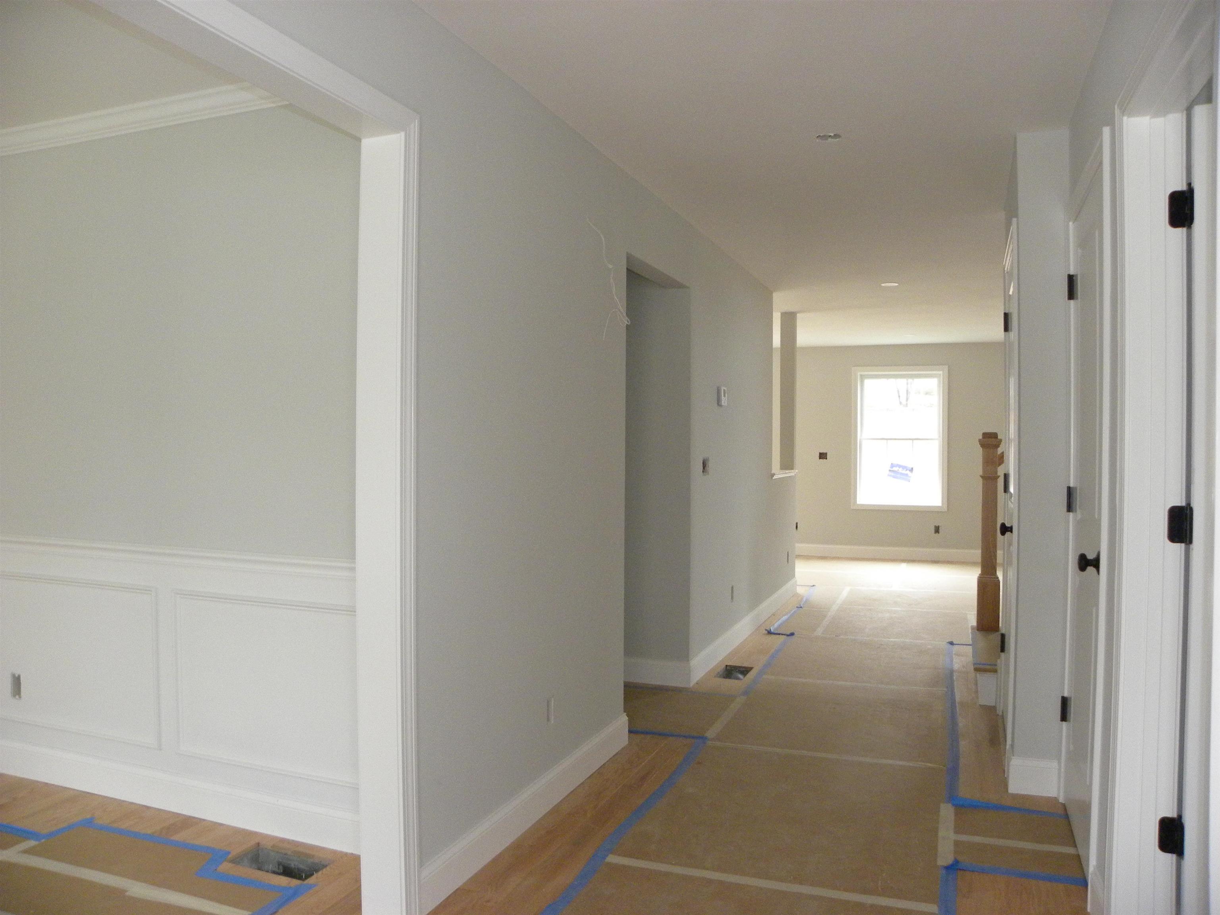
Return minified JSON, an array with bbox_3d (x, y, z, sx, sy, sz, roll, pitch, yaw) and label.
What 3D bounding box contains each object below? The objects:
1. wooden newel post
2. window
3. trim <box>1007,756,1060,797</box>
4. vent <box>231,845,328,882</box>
[{"bbox_3d":[2.225,0.432,5.378,0.130,1.172,0.130,1,1,21],"label":"wooden newel post"},{"bbox_3d":[3.233,-0.213,10.250,1.045,1.618,0.090,1,1,21],"label":"window"},{"bbox_3d":[1.518,1.145,3.288,0.178,0.137,0.018,1,1,21],"label":"trim"},{"bbox_3d":[-0.981,1.212,2.727,0.298,0.030,0.150,1,1,21],"label":"vent"}]

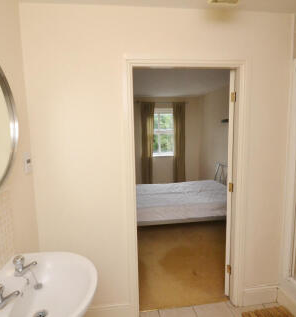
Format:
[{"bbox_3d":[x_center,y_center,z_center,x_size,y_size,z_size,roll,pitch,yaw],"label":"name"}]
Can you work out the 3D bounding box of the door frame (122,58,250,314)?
[{"bbox_3d":[0.319,0.268,1.609,0.954,2.046,0.122,-2,6,-6],"label":"door frame"}]

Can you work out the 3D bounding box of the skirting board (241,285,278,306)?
[{"bbox_3d":[0.974,1.190,1.713,0.314,0.158,0.019,-2,6,-6],"label":"skirting board"}]

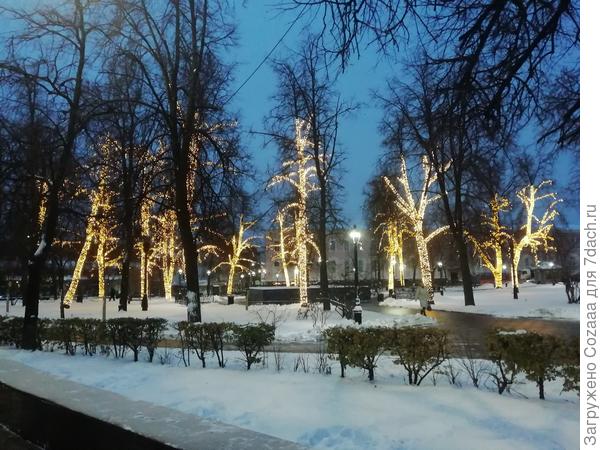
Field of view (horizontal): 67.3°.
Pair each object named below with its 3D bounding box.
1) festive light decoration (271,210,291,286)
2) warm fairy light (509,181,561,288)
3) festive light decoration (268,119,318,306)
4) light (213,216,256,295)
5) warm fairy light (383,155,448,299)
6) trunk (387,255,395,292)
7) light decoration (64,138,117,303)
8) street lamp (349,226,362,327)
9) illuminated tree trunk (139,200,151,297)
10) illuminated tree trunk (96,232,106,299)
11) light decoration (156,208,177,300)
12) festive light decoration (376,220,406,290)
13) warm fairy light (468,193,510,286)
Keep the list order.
[{"bbox_3d":[-1.849,2.455,45.055,1.763,7.906,1.700,0,-7,0],"label":"festive light decoration"},{"bbox_3d":[22.891,1.063,44.000,3.870,10.610,3.910,-1,-7,0],"label":"warm fairy light"},{"bbox_3d":[-0.357,-0.775,24.802,2.694,10.577,2.400,0,-7,0],"label":"festive light decoration"},{"bbox_3d":[-5.809,2.754,39.975,3.824,7.090,3.400,0,-7,0],"label":"light"},{"bbox_3d":[8.488,0.367,34.000,4.220,10.720,3.860,-1,-7,0],"label":"warm fairy light"},{"bbox_3d":[9.634,5.082,48.000,0.720,3.860,0.770,-1,-7,0],"label":"trunk"},{"bbox_3d":[-16.624,-0.240,36.000,3.360,12.870,3.530,-1,-7,0],"label":"light decoration"},{"bbox_3d":[2.179,1.956,17.695,0.450,3.824,0.450,0,-7,0],"label":"street lamp"},{"bbox_3d":[-13.129,1.970,38.060,0.993,8.203,0.900,0,-7,0],"label":"illuminated tree trunk"},{"bbox_3d":[-18.932,3.843,43.000,0.730,6.270,0.810,-1,-7,0],"label":"illuminated tree trunk"},{"bbox_3d":[-11.254,2.437,38.000,1.652,7.755,1.600,0,-7,0],"label":"light decoration"},{"bbox_3d":[9.698,3.270,48.000,2.860,7.360,2.400,-1,-7,0],"label":"festive light decoration"},{"bbox_3d":[20.146,1.697,48.177,4.190,10.083,3.400,0,-7,0],"label":"warm fairy light"}]

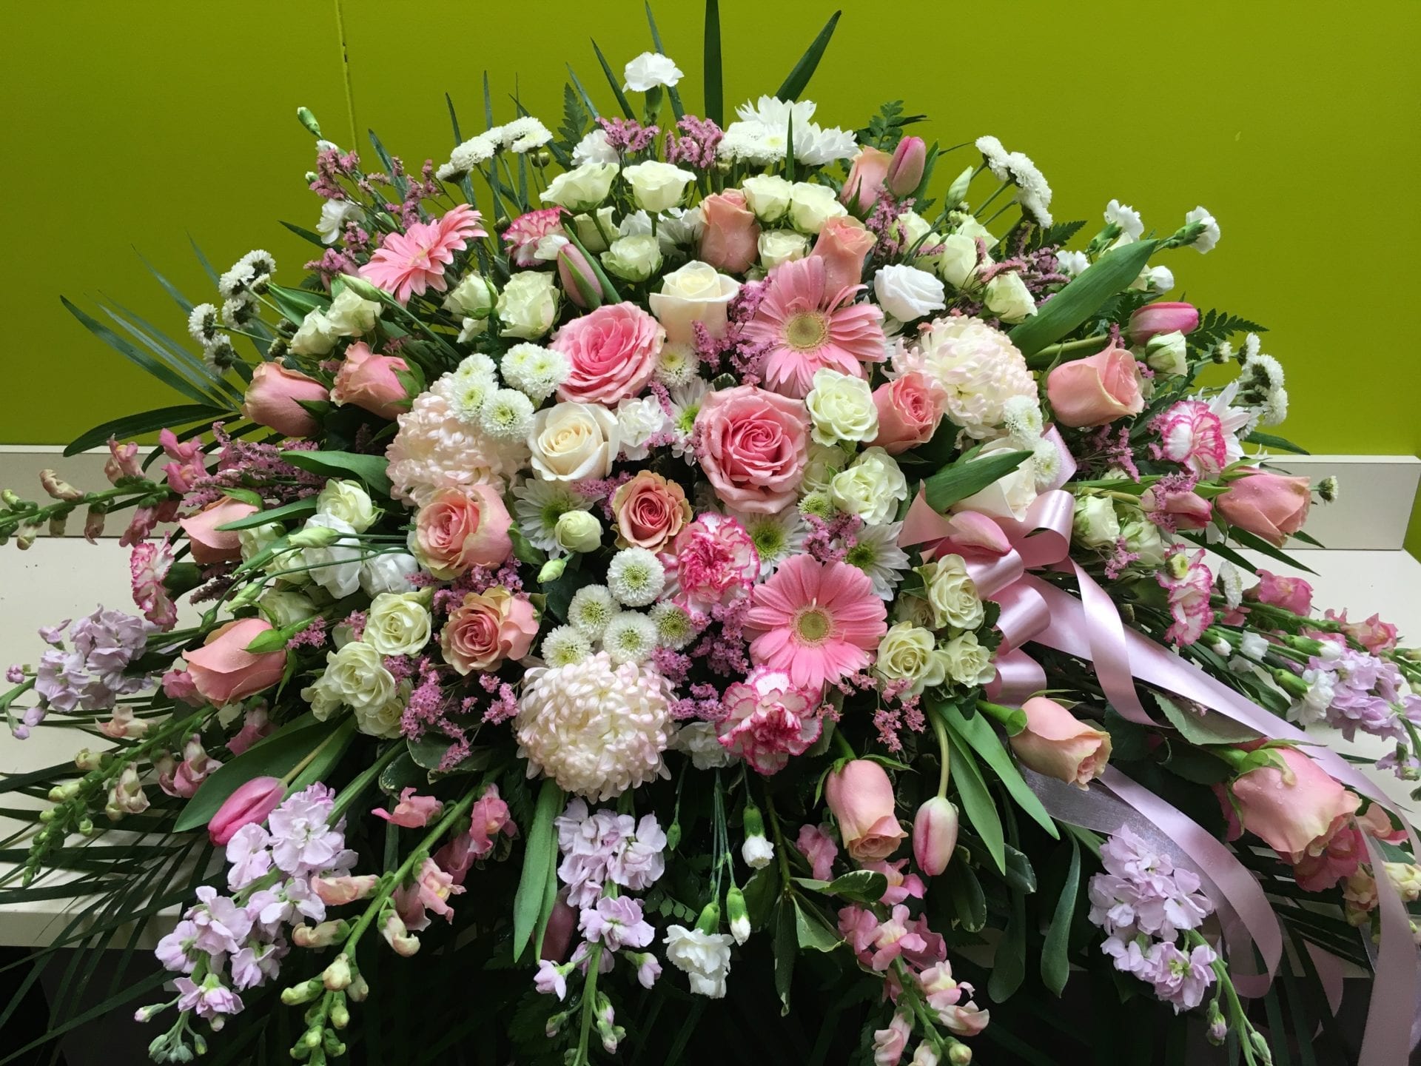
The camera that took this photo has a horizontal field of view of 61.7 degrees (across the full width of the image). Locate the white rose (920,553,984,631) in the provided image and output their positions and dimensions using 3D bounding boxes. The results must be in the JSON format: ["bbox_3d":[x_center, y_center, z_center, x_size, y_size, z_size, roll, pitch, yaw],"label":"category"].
[{"bbox_3d":[0.166,0.041,0.820,0.048,0.048,0.038,0,-3,-16],"label":"white rose"}]

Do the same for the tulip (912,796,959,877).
[{"bbox_3d":[0.151,0.204,0.800,0.029,0.054,0.029,3,2,0],"label":"tulip"}]

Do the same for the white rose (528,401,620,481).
[{"bbox_3d":[-0.093,-0.062,0.810,0.060,0.053,0.050,4,-13,10],"label":"white rose"}]

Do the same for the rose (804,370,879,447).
[{"bbox_3d":[0.088,-0.084,0.800,0.048,0.051,0.039,0,-3,0],"label":"rose"}]

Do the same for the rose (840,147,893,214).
[{"bbox_3d":[0.127,-0.283,0.957,0.042,0.054,0.042,21,15,0],"label":"rose"}]

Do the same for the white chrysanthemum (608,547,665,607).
[{"bbox_3d":[-0.051,0.031,0.820,0.041,0.041,0.026,0,-12,3],"label":"white chrysanthemum"}]

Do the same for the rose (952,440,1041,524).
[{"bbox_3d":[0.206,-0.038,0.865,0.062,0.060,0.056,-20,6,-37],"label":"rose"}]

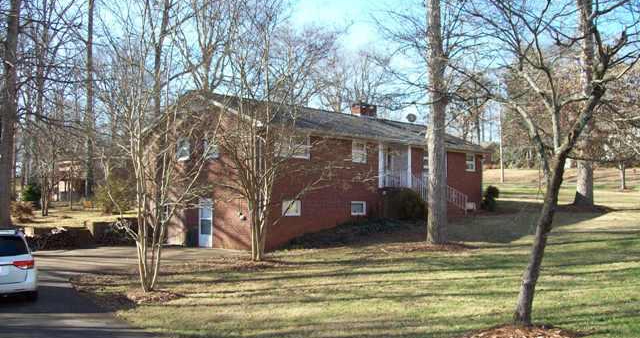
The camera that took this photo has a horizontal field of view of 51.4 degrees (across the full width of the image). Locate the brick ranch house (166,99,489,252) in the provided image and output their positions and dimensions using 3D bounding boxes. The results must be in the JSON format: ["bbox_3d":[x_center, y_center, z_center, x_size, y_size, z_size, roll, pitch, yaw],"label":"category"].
[{"bbox_3d":[0.414,0.293,35.768,17.045,7.022,9.811,3,-4,-44],"label":"brick ranch house"}]

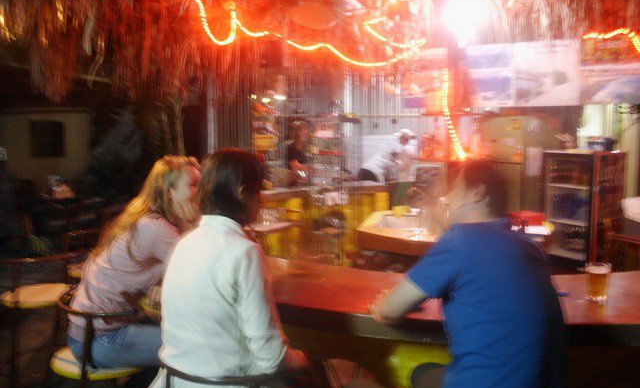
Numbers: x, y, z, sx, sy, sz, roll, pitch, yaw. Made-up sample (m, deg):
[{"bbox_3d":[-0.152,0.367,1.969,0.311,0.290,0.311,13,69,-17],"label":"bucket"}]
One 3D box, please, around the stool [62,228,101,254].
[{"bbox_3d":[-1.595,0.773,3.693,0.430,0.970,0.430,-2,7,-17],"label":"stool"}]

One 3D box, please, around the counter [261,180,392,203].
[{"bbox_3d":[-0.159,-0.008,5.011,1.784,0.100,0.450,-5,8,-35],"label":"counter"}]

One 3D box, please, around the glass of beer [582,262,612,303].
[{"bbox_3d":[1.065,0.339,1.975,0.092,0.140,0.092,0,7,0],"label":"glass of beer"}]

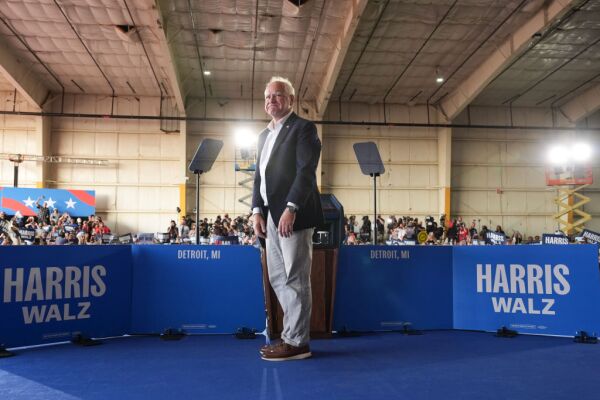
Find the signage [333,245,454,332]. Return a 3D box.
[{"bbox_3d":[0.733,0.707,4.561,1.030,0.688,0.050,1,-4,-7],"label":"signage"}]

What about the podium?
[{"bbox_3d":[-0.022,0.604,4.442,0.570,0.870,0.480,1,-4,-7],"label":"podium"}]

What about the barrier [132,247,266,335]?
[{"bbox_3d":[-0.771,0.691,4.388,1.010,0.684,0.050,1,-4,-7],"label":"barrier"}]

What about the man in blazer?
[{"bbox_3d":[-0.082,0.089,3.618,0.360,1.770,0.520,3,-5,-34],"label":"man in blazer"}]

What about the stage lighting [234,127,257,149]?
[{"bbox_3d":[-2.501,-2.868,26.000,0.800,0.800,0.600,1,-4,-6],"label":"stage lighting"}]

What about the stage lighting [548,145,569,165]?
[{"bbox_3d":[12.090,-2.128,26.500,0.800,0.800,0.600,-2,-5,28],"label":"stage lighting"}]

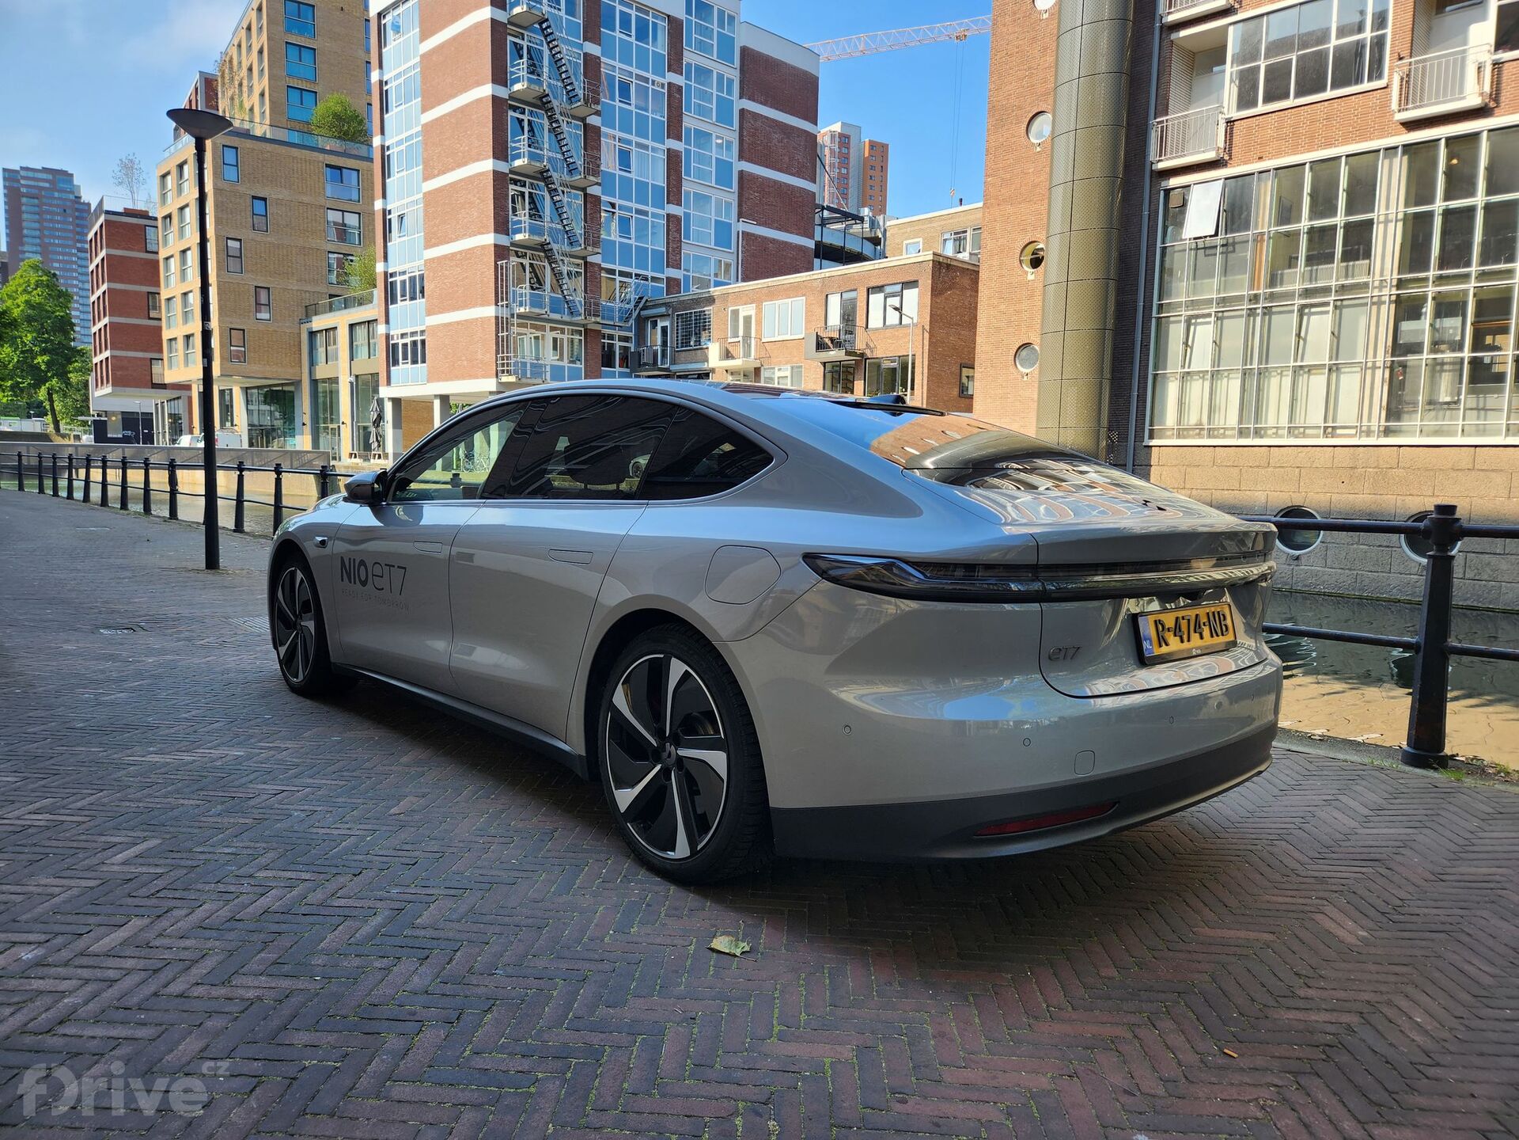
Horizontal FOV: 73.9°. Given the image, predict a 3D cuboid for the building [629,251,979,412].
[{"bbox_3d":[3.254,-9.014,49.393,9.000,8.970,18.710,-5,9,-45],"label":"building"}]

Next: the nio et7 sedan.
[{"bbox_3d":[-0.564,-0.025,4.499,2.000,1.510,5.100,-4,8,-43],"label":"nio et7 sedan"}]

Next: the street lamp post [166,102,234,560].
[{"bbox_3d":[-5.424,-2.173,9.906,0.560,4.360,0.560,1,6,0],"label":"street lamp post"}]

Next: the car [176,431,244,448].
[{"bbox_3d":[-40.510,-9.270,75.533,4.600,1.850,1.850,7,8,43],"label":"car"}]

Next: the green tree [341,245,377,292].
[{"bbox_3d":[-25.677,-19.326,65.877,3.100,3.700,3.000,1,6,0],"label":"green tree"}]

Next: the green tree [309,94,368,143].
[{"bbox_3d":[-30.238,-32.327,72.545,3.700,3.800,3.600,1,6,0],"label":"green tree"}]

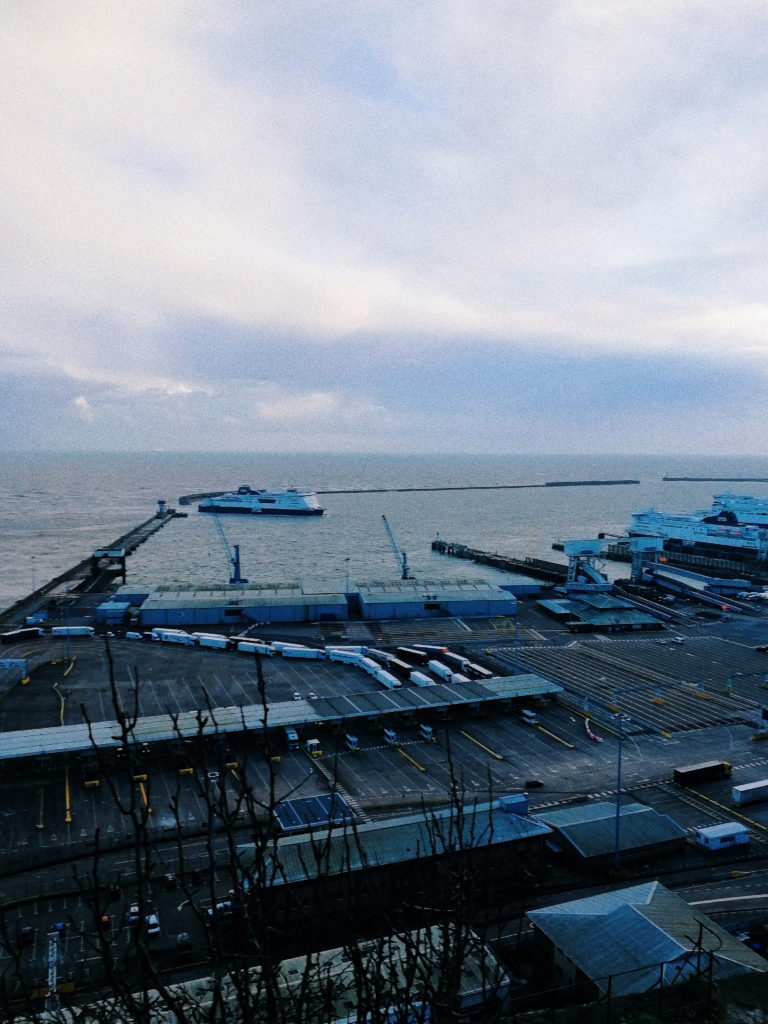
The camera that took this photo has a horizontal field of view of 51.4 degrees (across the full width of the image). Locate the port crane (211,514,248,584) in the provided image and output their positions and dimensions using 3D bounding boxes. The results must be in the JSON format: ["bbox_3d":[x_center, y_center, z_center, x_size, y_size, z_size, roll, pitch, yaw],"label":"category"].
[{"bbox_3d":[-93.270,22.700,481.240,23.000,43.000,11.000,0,4,-8],"label":"port crane"}]

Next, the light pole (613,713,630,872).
[{"bbox_3d":[45.890,54.650,155.400,3.000,31.590,3.000,0,4,0],"label":"light pole"}]

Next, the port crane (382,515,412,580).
[{"bbox_3d":[8.570,22.650,497.140,19.000,42.000,10.000,0,4,-8],"label":"port crane"}]

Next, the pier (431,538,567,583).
[{"bbox_3d":[86.580,36.480,616.450,14.000,9.000,182.000,-2,5,-24],"label":"pier"}]

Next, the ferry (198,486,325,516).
[{"bbox_3d":[-164.700,-15.470,1096.010,182.080,35.000,28.000,2,5,14],"label":"ferry"}]

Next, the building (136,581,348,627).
[{"bbox_3d":[-68.700,45.510,402.760,96.660,10.000,52.000,0,4,-8],"label":"building"}]

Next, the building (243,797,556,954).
[{"bbox_3d":[2.440,64.890,151.890,59.290,11.130,15.610,-1,5,-21],"label":"building"}]

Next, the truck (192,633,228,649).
[{"bbox_3d":[-73.960,53.600,336.790,16.500,4.000,2.550,2,5,18],"label":"truck"}]

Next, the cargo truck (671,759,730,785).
[{"bbox_3d":[79.730,65.300,199.370,16.500,4.000,2.550,-2,5,-25],"label":"cargo truck"}]

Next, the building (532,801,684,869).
[{"bbox_3d":[47.440,67.080,168.990,24.730,4.720,19.170,-1,5,-21],"label":"building"}]

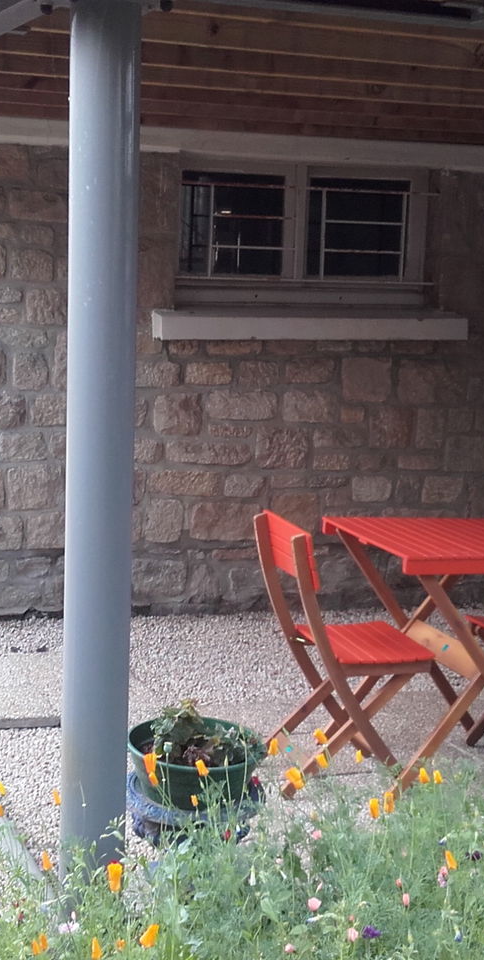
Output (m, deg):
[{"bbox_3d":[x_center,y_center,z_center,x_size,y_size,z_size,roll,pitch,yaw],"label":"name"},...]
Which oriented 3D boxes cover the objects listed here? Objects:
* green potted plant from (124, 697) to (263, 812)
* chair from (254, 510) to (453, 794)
[{"bbox_3d":[-0.122,0.725,3.630,0.375,0.260,0.375,2,9,-2],"label":"green potted plant"},{"bbox_3d":[0.317,0.534,4.222,0.475,0.812,0.421,0,9,-17],"label":"chair"}]

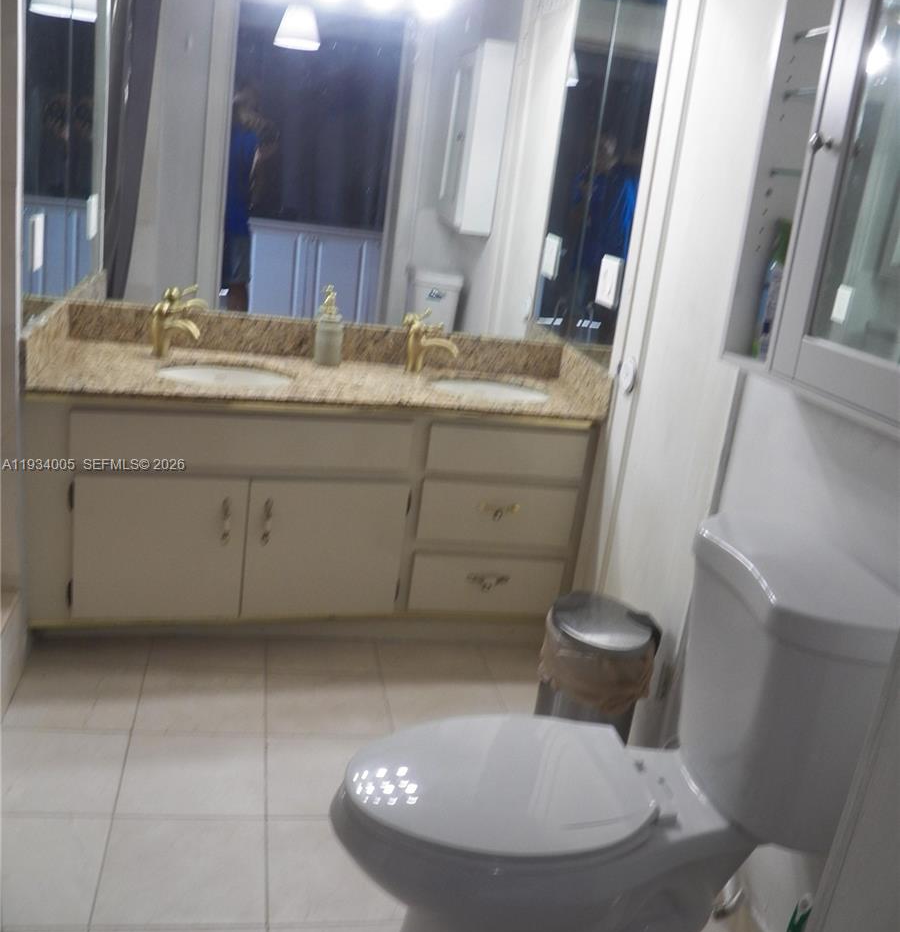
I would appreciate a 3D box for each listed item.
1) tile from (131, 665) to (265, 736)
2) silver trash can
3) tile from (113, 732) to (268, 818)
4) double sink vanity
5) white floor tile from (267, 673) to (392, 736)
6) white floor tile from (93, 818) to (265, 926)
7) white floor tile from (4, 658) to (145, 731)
[{"bbox_3d":[-0.606,0.579,2.396,0.303,0.010,0.294,5,17,-12],"label":"tile"},{"bbox_3d":[0.356,0.534,2.442,0.265,0.318,0.245,8,17,-2],"label":"silver trash can"},{"bbox_3d":[-0.553,0.672,2.119,0.303,0.010,0.294,5,17,-12],"label":"tile"},{"bbox_3d":[-0.405,0.035,2.845,1.514,0.814,0.600,2,18,-19],"label":"double sink vanity"},{"bbox_3d":[-0.307,0.603,2.461,0.303,0.010,0.294,5,17,-12],"label":"white floor tile"},{"bbox_3d":[-0.500,0.766,1.842,0.303,0.010,0.294,5,17,-12],"label":"white floor tile"},{"bbox_3d":[-0.904,0.555,2.331,0.303,0.010,0.294,5,17,-12],"label":"white floor tile"}]

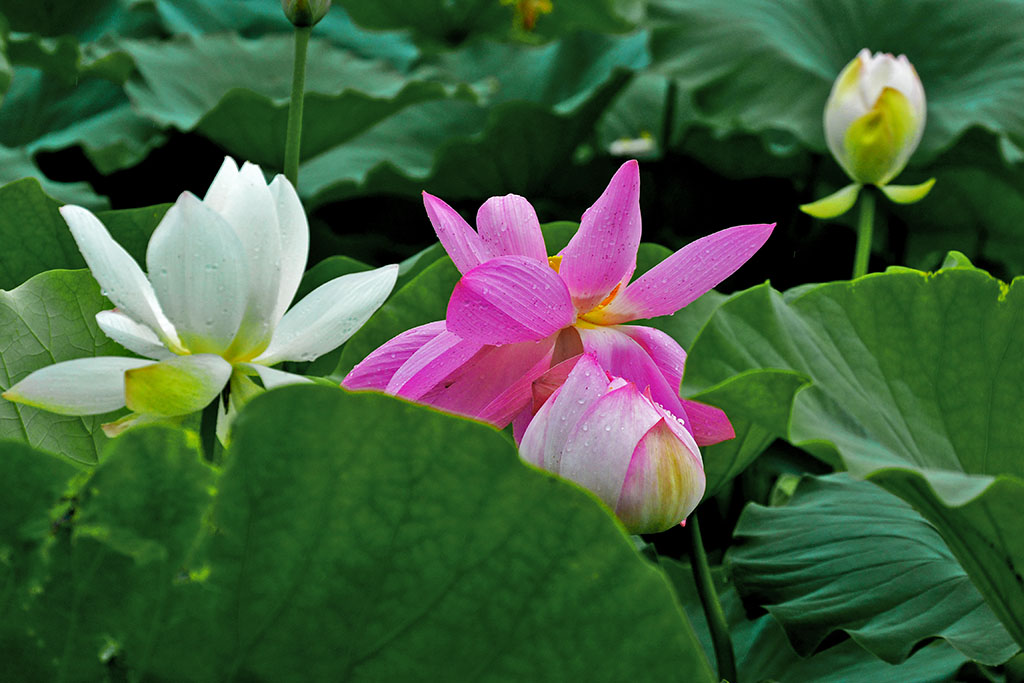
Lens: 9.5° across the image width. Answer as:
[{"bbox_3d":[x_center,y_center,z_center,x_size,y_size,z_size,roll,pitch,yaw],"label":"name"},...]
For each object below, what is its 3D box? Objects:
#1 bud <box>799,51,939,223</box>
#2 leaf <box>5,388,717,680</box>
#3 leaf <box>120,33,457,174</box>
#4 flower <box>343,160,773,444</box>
[{"bbox_3d":[0.260,-0.152,4.500,0.098,0.120,0.085,0,10,0],"label":"bud"},{"bbox_3d":[-0.079,0.109,3.200,0.380,0.190,0.250,0,10,0],"label":"leaf"},{"bbox_3d":[-0.202,-0.217,5.600,0.320,0.100,0.300,0,10,0],"label":"leaf"},{"bbox_3d":[0.026,-0.021,3.450,0.240,0.150,0.210,0,10,0],"label":"flower"}]

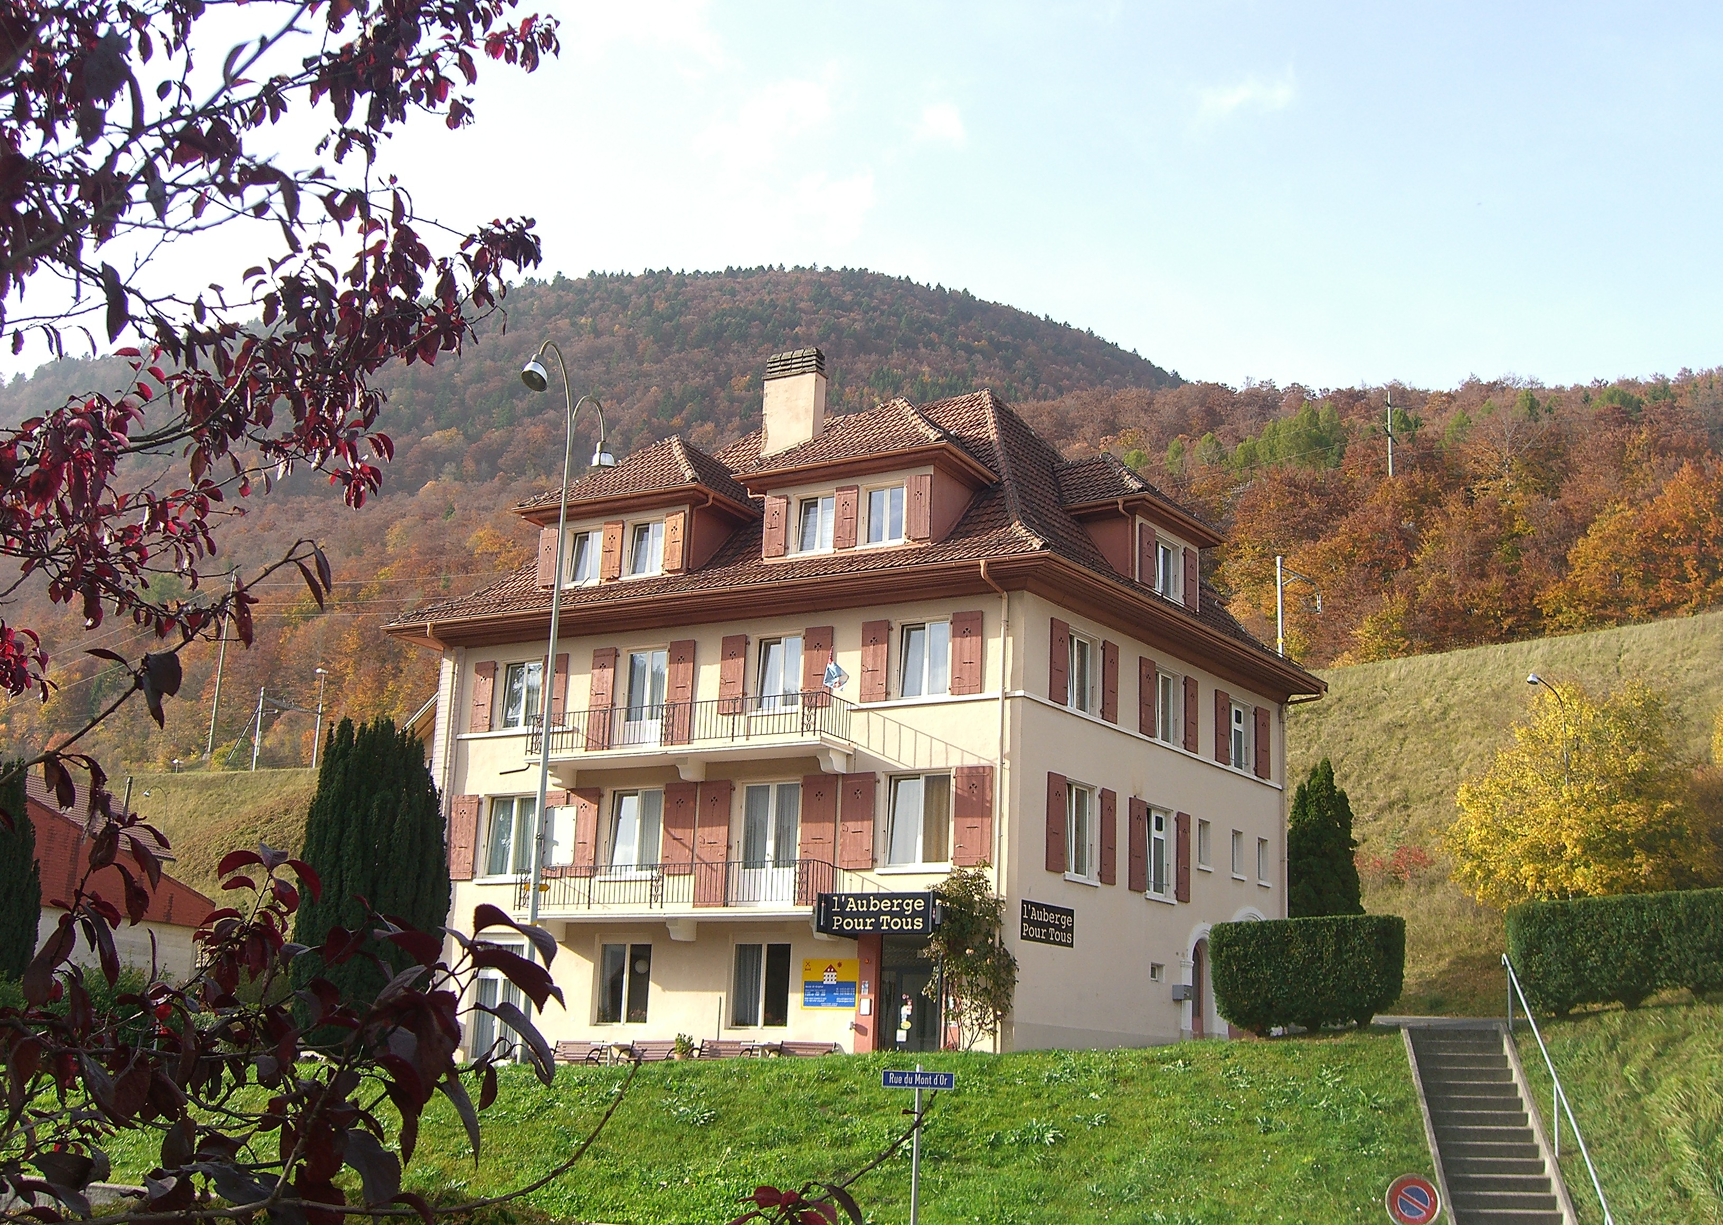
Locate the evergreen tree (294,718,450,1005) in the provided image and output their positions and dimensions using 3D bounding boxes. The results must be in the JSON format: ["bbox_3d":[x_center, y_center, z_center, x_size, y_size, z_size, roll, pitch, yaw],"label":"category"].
[{"bbox_3d":[-9.664,5.558,37.218,3.000,7.000,3.000,6,-13,-14],"label":"evergreen tree"}]

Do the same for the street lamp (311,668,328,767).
[{"bbox_3d":[-49.079,9.656,170.950,0.900,9.400,0.700,-6,-15,33],"label":"street lamp"}]

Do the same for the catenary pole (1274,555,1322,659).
[{"bbox_3d":[23.993,1.485,104.395,0.350,8.600,4.200,-9,-17,42],"label":"catenary pole"}]

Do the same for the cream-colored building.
[{"bbox_3d":[0.397,2.034,43.049,16.264,17.106,14.542,-6,-15,33],"label":"cream-colored building"}]

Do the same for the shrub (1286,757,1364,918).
[{"bbox_3d":[11.252,6.804,45.763,2.100,6.600,2.100,-1,-13,14],"label":"shrub"}]

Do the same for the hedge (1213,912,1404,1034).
[{"bbox_3d":[5.757,4.663,24.400,2.450,1.450,1.100,0,-13,12],"label":"hedge"}]

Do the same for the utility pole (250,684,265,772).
[{"bbox_3d":[-52.383,10.392,164.084,0.350,8.200,0.350,-6,-15,33],"label":"utility pole"}]

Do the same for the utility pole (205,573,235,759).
[{"bbox_3d":[-60.778,4.893,180.001,0.400,17.900,0.400,-6,-15,33],"label":"utility pole"}]

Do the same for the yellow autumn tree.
[{"bbox_3d":[19.736,6.189,52.017,7.000,8.800,7.000,-2,-14,21],"label":"yellow autumn tree"}]

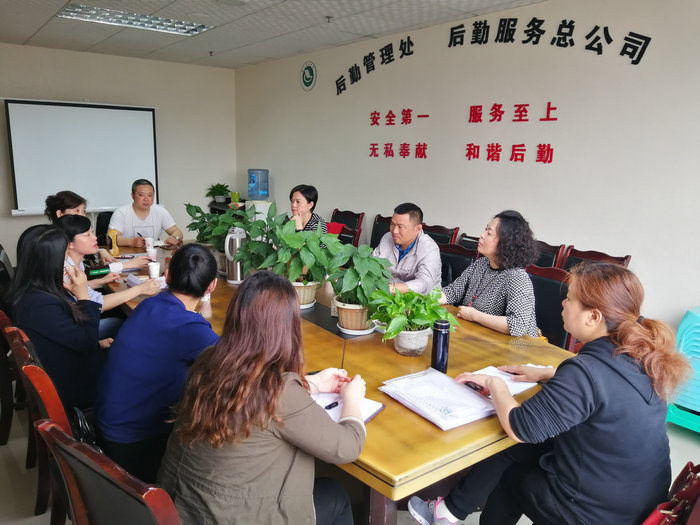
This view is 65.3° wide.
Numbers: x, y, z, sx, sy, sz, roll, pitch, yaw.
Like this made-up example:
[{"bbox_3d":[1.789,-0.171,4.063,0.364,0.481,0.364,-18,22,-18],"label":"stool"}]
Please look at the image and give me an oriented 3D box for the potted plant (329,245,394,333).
[{"bbox_3d":[0.051,0.111,2.621,0.300,0.380,0.300,2,12,1],"label":"potted plant"}]

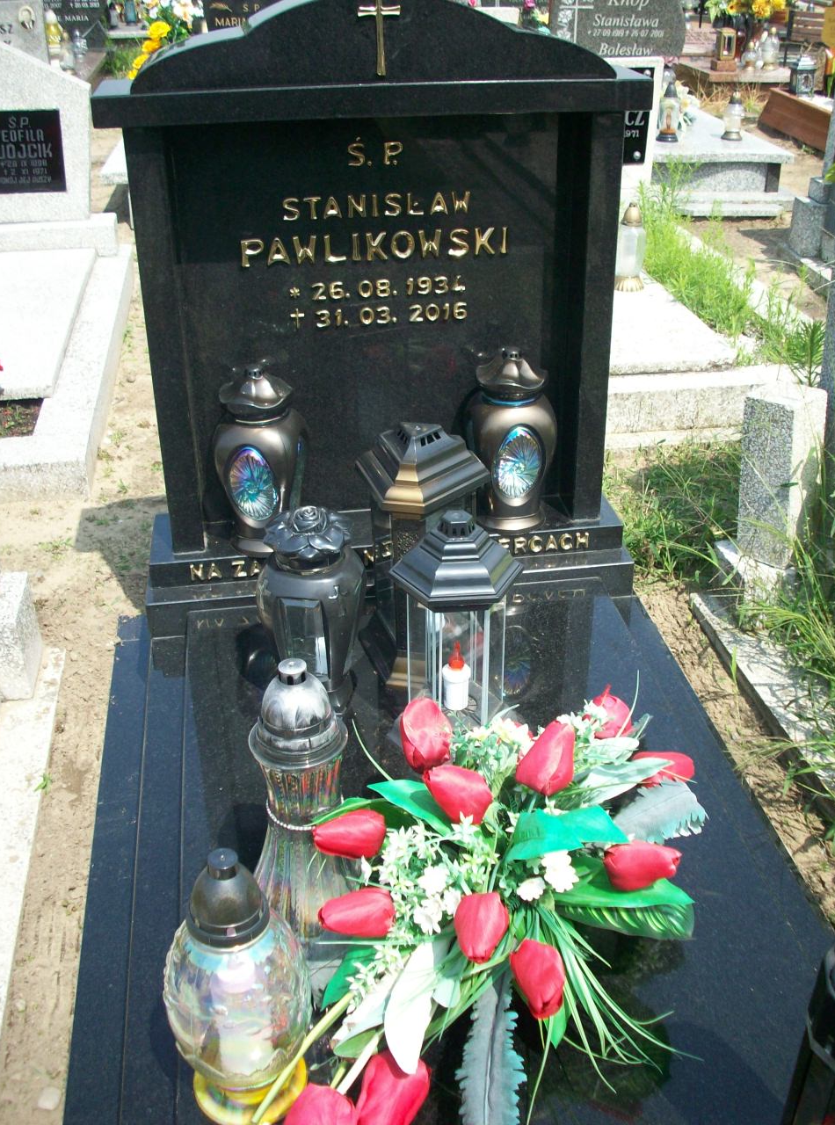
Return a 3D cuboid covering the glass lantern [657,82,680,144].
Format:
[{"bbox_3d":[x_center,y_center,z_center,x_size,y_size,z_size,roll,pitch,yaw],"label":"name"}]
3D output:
[{"bbox_3d":[1.315,-2.360,6.300,0.115,0.305,0.115,-5,29,-8],"label":"glass lantern"}]

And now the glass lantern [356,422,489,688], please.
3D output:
[{"bbox_3d":[0.000,-0.031,2.140,0.242,0.440,0.210,6,31,11],"label":"glass lantern"}]

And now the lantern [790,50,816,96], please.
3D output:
[{"bbox_3d":[2.586,-3.268,8.050,0.145,0.290,0.145,-5,29,-8],"label":"lantern"}]

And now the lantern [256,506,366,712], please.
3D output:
[{"bbox_3d":[-0.148,0.069,1.703,0.153,0.326,0.153,3,31,4],"label":"lantern"}]

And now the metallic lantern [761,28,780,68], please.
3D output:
[{"bbox_3d":[2.738,-3.973,9.284,0.138,0.290,0.138,6,28,14],"label":"metallic lantern"}]

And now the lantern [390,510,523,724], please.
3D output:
[{"bbox_3d":[0.054,0.078,1.686,0.183,0.331,0.163,-2,31,-4],"label":"lantern"}]

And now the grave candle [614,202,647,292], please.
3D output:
[{"bbox_3d":[0.718,-1.060,4.017,0.100,0.277,0.100,4,27,9],"label":"grave candle"}]

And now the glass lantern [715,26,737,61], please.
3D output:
[{"bbox_3d":[2.450,-4.102,9.505,0.135,0.235,0.135,-2,27,-2],"label":"glass lantern"}]

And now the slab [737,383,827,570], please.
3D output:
[{"bbox_3d":[0.687,-0.161,2.253,0.122,0.315,0.098,-28,35,-37],"label":"slab"}]

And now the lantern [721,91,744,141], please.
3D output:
[{"bbox_3d":[1.657,-2.346,6.298,0.108,0.230,0.108,6,28,13],"label":"lantern"}]

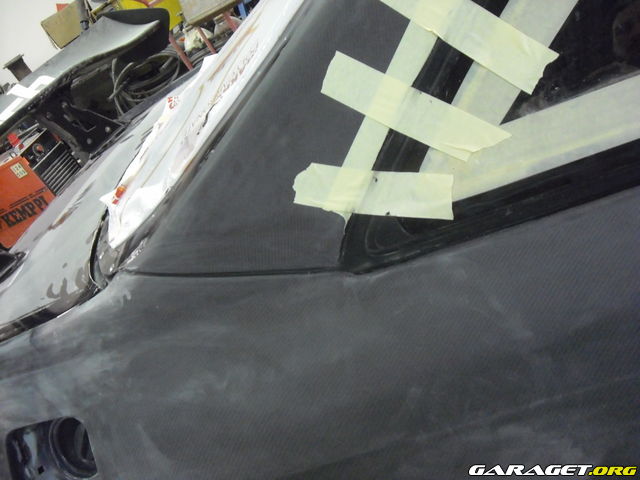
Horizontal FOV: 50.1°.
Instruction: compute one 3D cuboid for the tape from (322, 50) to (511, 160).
[{"bbox_3d":[0.100,-0.140,0.749,0.051,0.217,0.008,-66,-17,17],"label":"tape"}]

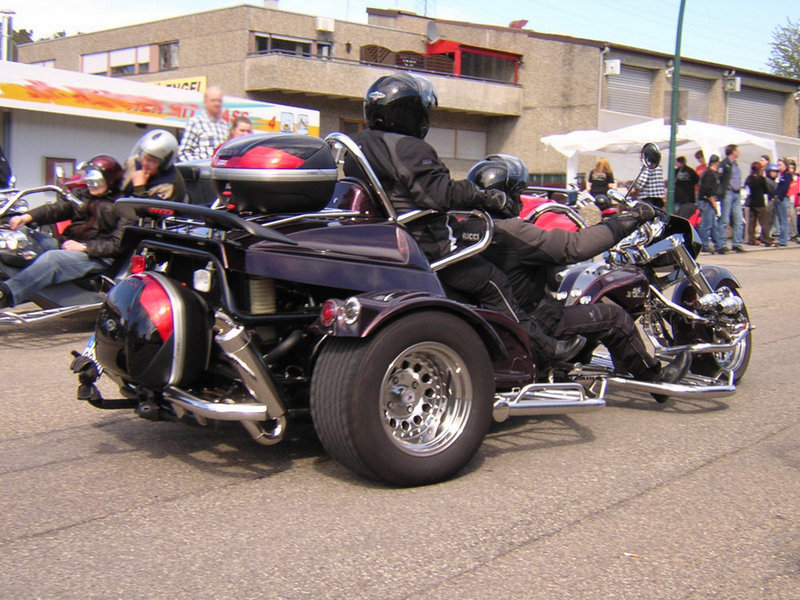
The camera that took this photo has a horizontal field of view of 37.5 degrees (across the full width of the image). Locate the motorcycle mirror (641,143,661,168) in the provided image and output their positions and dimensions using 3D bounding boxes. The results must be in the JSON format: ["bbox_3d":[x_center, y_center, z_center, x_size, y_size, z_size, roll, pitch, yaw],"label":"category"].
[{"bbox_3d":[1.144,-0.667,5.382,0.050,0.125,0.130,-3,7,-34],"label":"motorcycle mirror"}]

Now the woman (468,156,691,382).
[{"bbox_3d":[0.738,-0.140,5.660,1.250,1.070,0.780,-3,7,-34],"label":"woman"}]

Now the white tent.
[{"bbox_3d":[5.278,-2.458,24.063,3.800,2.500,3.100,6,8,39],"label":"white tent"}]

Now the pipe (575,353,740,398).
[{"bbox_3d":[1.162,0.391,5.518,0.950,0.160,0.280,-3,7,-34],"label":"pipe"}]

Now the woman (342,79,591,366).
[{"bbox_3d":[0.191,-0.371,5.262,1.080,1.240,0.720,-3,7,-34],"label":"woman"}]

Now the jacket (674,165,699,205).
[{"bbox_3d":[5.450,-2.205,22.500,0.520,0.750,0.320,1,6,0],"label":"jacket"}]

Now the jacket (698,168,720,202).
[{"bbox_3d":[5.305,-1.962,20.200,0.320,0.620,0.450,-1,6,-23],"label":"jacket"}]

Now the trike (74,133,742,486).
[{"bbox_3d":[0.374,-0.086,5.444,3.720,1.320,1.680,-3,7,-34],"label":"trike"}]

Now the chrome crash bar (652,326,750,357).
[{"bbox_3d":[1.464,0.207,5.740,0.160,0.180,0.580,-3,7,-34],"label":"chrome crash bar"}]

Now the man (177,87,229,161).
[{"bbox_3d":[-1.596,-0.819,9.670,0.550,1.820,0.360,-1,6,-17],"label":"man"}]

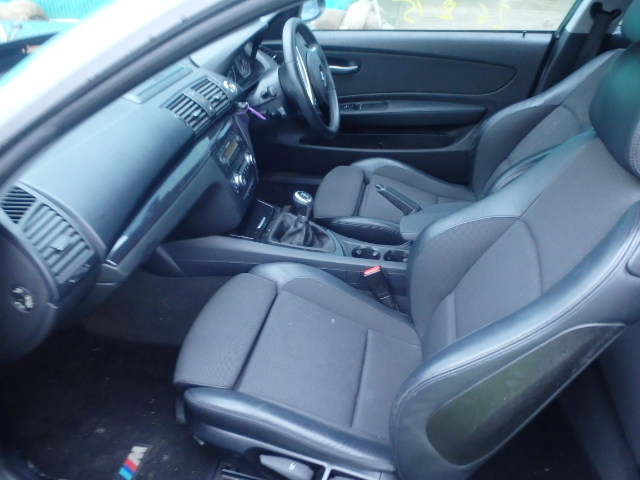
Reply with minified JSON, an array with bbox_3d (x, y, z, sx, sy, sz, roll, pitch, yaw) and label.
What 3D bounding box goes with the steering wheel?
[{"bbox_3d":[-0.037,-0.495,1.619,0.085,0.375,0.375,-15,17,18],"label":"steering wheel"}]

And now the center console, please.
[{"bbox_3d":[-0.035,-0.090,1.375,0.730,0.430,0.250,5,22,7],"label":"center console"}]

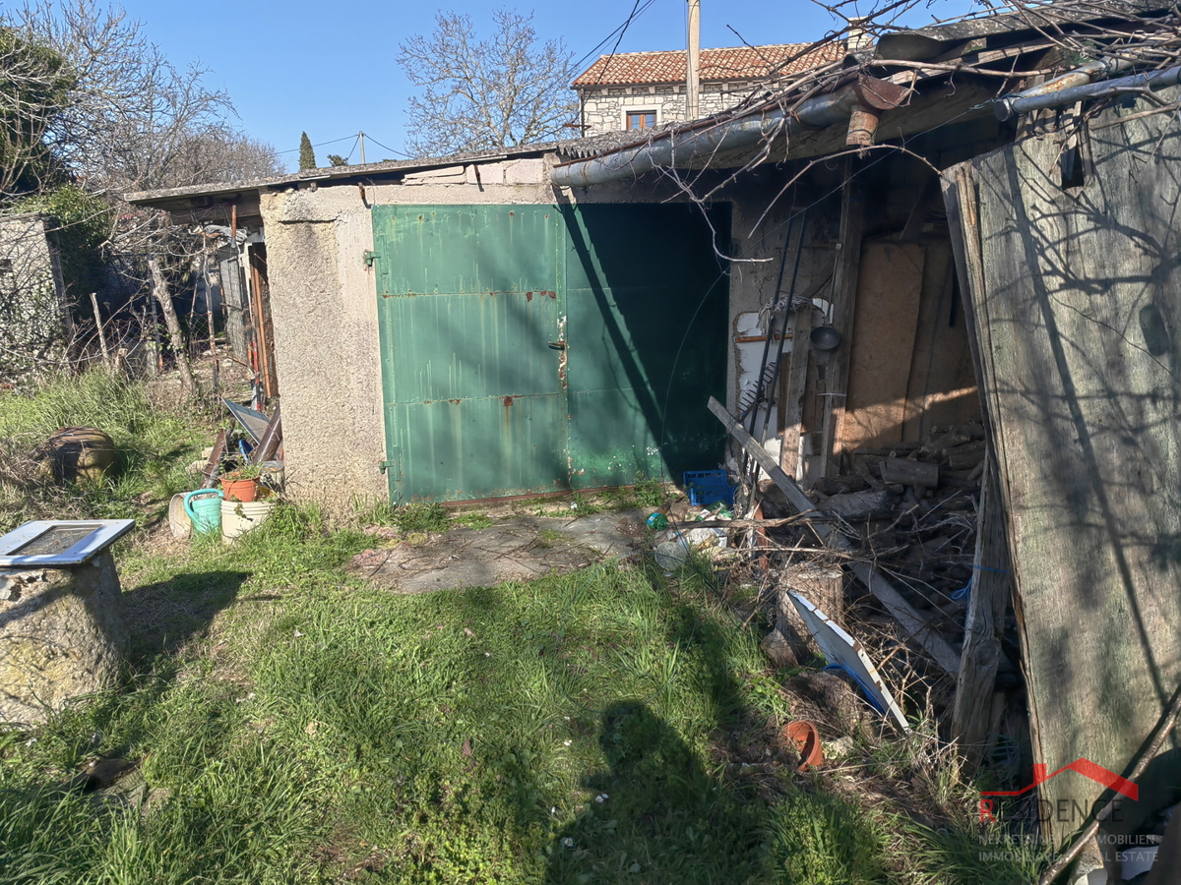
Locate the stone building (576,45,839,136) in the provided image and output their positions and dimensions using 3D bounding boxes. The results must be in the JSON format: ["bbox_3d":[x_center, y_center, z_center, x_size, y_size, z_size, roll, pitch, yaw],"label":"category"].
[{"bbox_3d":[5.112,-10.263,33.585,9.700,7.660,8.200,2,14,13],"label":"stone building"}]

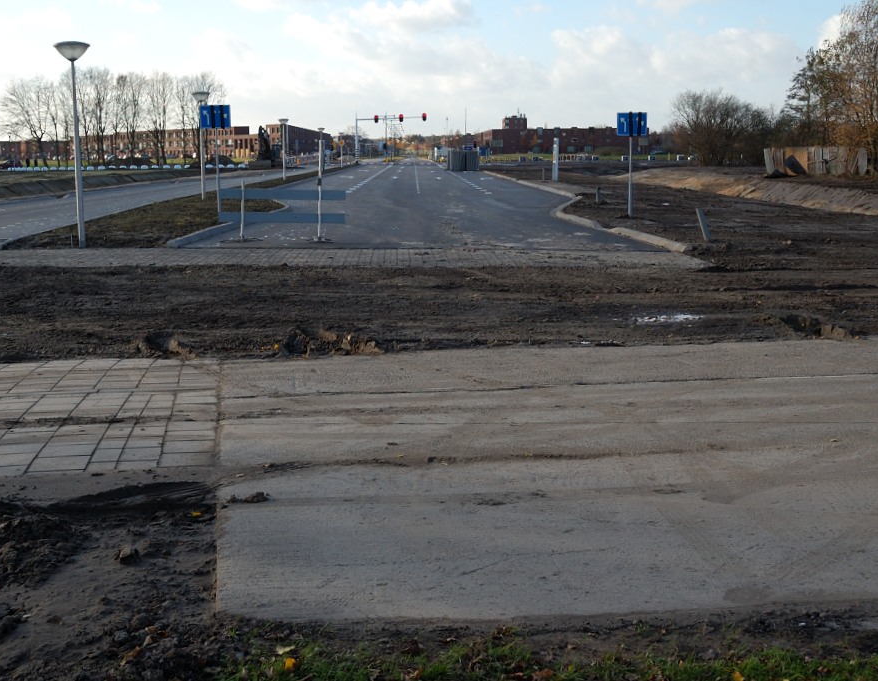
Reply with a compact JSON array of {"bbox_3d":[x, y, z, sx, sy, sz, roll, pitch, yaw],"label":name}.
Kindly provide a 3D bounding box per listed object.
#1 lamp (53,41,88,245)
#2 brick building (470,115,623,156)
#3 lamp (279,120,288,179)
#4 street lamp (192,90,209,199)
[{"bbox_3d":[-6.846,-3.682,22.611,0.690,3.860,0.690,0,9,0],"label":"lamp"},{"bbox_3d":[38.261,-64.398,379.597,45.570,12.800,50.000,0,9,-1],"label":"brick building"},{"bbox_3d":[-9.772,-12.038,75.382,0.690,3.860,0.690,0,9,0],"label":"lamp"},{"bbox_3d":[-8.560,-7.037,43.227,0.690,3.860,0.690,0,9,0],"label":"street lamp"}]

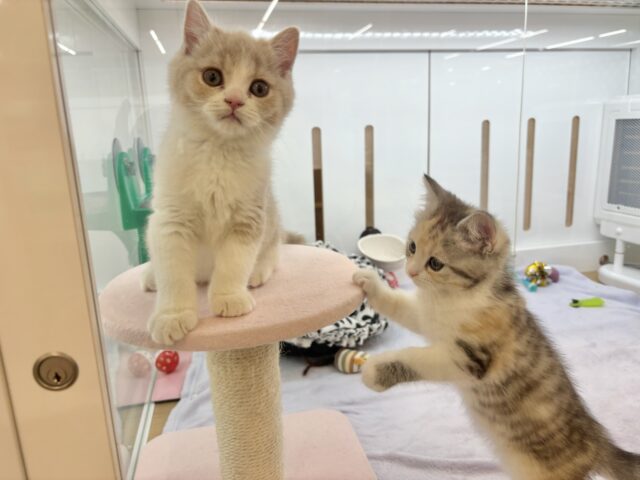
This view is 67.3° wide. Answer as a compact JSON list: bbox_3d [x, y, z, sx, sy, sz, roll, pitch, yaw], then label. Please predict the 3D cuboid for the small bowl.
[{"bbox_3d":[0.146,0.038,1.121,0.120,0.044,0.120,2,30,-1],"label":"small bowl"}]

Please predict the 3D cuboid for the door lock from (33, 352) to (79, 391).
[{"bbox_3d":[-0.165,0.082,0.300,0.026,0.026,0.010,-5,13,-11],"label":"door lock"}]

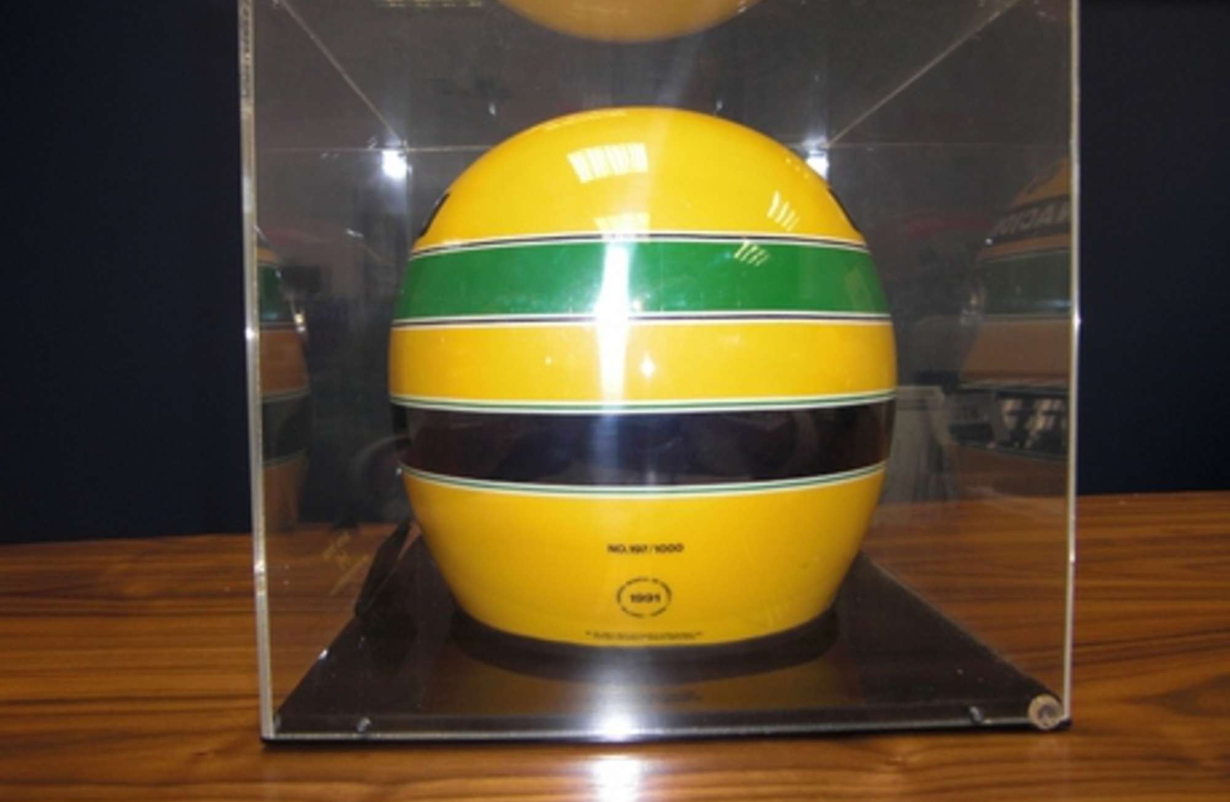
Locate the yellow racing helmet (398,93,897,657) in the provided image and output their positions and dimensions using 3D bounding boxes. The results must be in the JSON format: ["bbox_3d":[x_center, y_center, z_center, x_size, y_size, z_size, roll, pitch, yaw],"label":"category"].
[{"bbox_3d":[0.013,-0.022,0.527,0.254,0.258,0.325,-1,3,-1],"label":"yellow racing helmet"}]

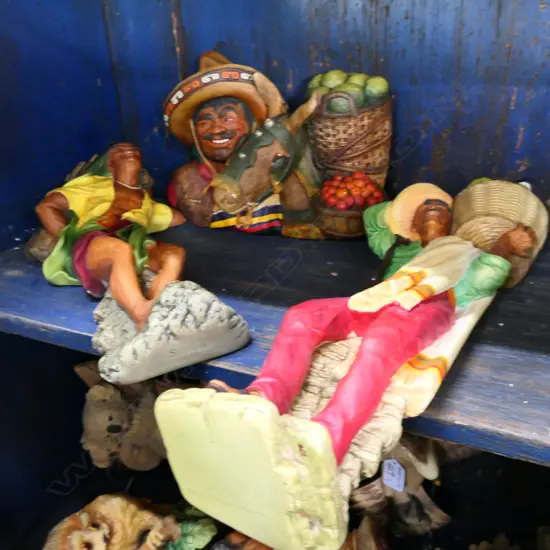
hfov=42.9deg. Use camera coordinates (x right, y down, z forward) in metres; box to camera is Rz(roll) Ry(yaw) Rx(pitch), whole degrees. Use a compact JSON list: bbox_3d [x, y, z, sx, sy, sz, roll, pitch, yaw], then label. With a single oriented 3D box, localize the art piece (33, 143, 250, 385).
[{"bbox_3d":[-0.141,-0.045,0.694,0.166,0.115,0.352,-10,32,-13],"label":"art piece"}]

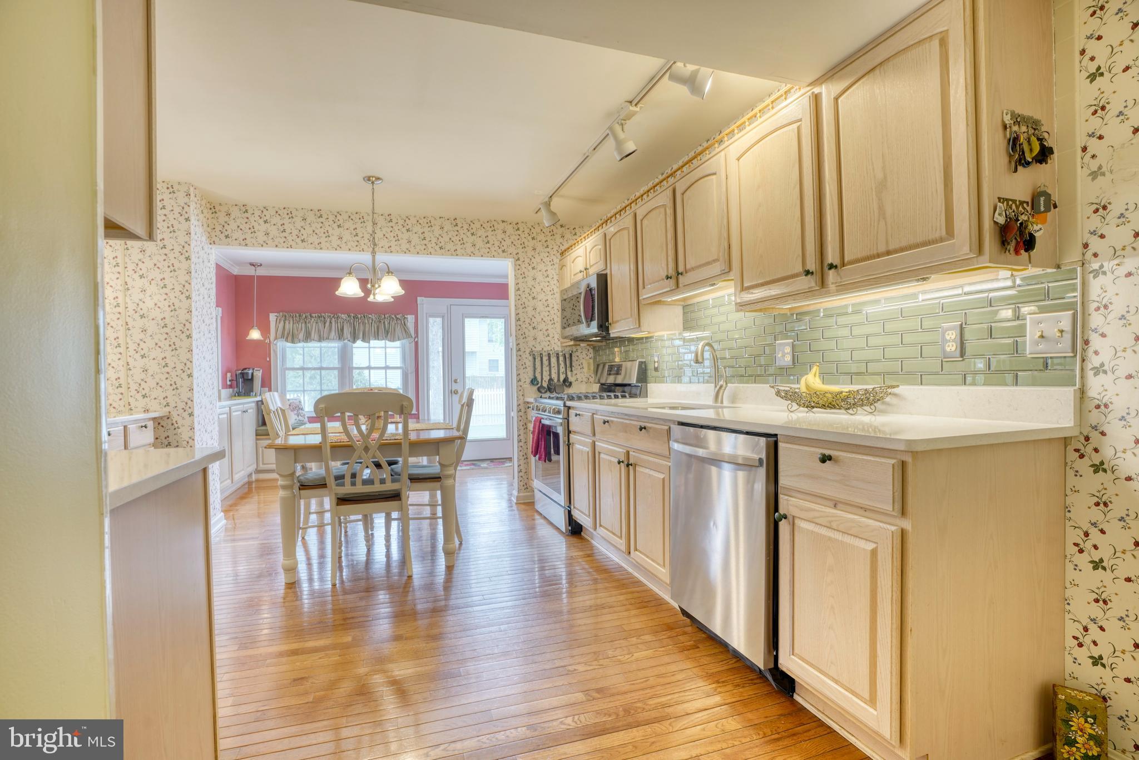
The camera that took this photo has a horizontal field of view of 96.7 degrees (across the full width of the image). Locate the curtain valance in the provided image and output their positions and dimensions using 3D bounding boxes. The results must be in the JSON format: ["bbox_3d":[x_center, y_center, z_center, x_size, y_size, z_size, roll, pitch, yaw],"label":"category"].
[{"bbox_3d":[-2.710,-0.616,6.142,1.554,0.342,0.129,-1,0,-19],"label":"curtain valance"}]

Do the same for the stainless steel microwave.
[{"bbox_3d":[0.248,-0.554,3.996,0.390,0.420,0.770,-1,0,-20],"label":"stainless steel microwave"}]

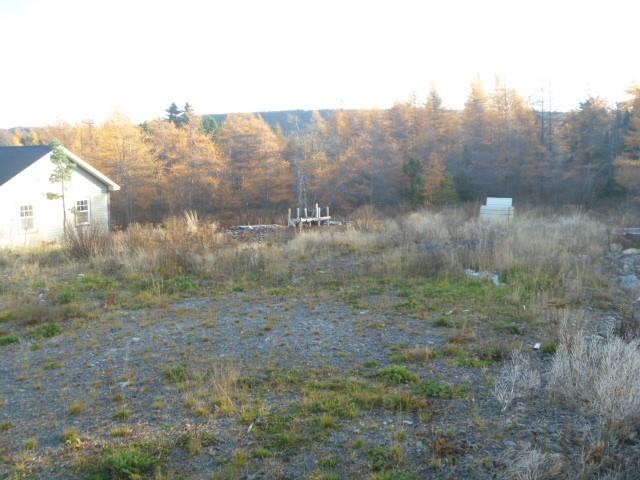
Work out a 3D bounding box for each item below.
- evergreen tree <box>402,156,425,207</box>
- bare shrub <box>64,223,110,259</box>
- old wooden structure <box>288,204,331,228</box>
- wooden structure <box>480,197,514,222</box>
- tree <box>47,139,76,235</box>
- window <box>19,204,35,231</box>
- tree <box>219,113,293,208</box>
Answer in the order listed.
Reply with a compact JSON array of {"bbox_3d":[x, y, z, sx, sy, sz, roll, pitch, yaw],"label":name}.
[{"bbox_3d":[8.236,-5.065,57.000,2.000,4.700,2.000,1,7,9],"label":"evergreen tree"},{"bbox_3d":[-10.240,0.044,28.500,2.000,1.550,1.700,-2,7,-20],"label":"bare shrub"},{"bbox_3d":[-0.714,-1.564,44.000,2.600,1.600,1.600,-3,7,-23],"label":"old wooden structure"},{"bbox_3d":[12.069,-2.040,44.000,2.150,1.800,1.200,3,7,25],"label":"wooden structure"},{"bbox_3d":[-12.384,-2.419,31.000,1.450,4.900,1.400,-3,7,-22],"label":"tree"},{"bbox_3d":[-14.968,-1.132,33.000,0.140,1.330,0.860,4,8,33],"label":"window"},{"bbox_3d":[-6.073,-7.279,60.000,6.700,9.200,6.200,-1,7,-6],"label":"tree"}]

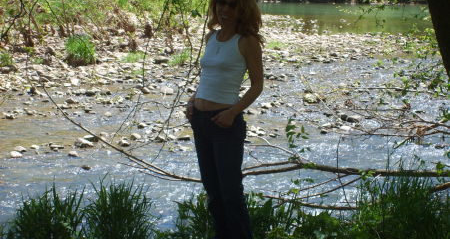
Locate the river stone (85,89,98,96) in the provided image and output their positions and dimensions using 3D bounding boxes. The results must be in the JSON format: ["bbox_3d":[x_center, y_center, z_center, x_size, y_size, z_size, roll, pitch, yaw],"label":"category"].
[{"bbox_3d":[-2.477,-0.496,25.262,0.249,0.100,0.187,-1,7,-6],"label":"river stone"}]

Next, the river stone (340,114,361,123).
[{"bbox_3d":[1.702,-0.019,18.527,0.284,0.107,0.213,0,7,0],"label":"river stone"}]

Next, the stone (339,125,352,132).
[{"bbox_3d":[1.550,0.116,17.568,0.173,0.067,0.130,0,7,0],"label":"stone"}]

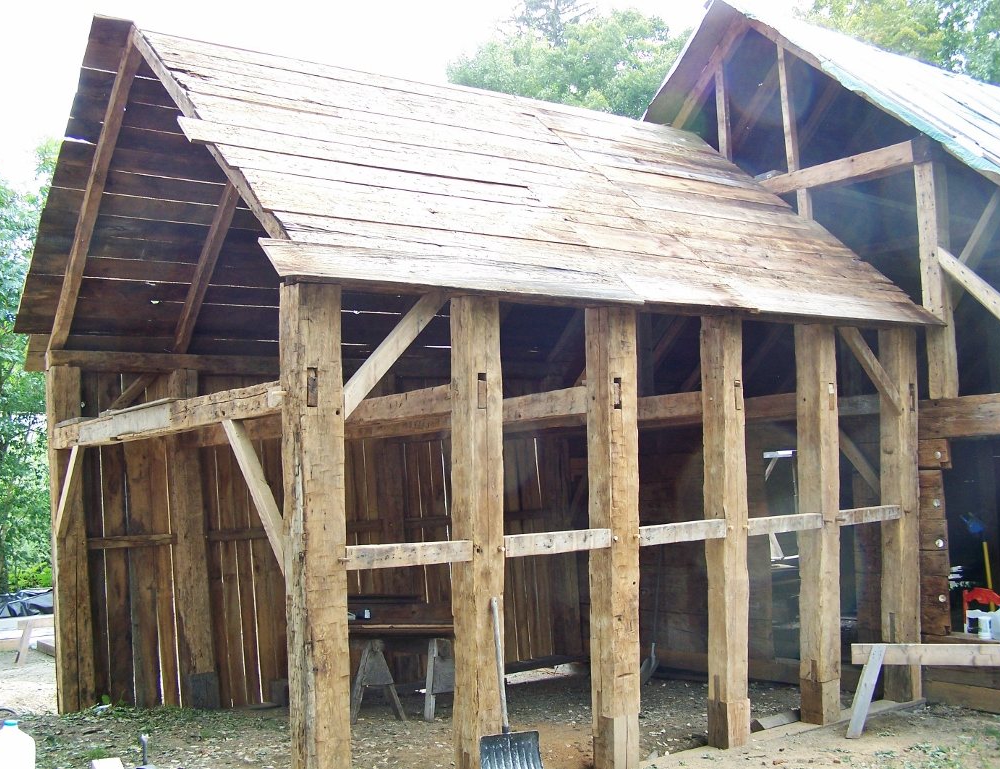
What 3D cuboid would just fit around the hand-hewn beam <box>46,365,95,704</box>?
[{"bbox_3d":[-3.314,1.180,8.690,0.245,2.640,0.225,-1,-3,-36],"label":"hand-hewn beam"}]

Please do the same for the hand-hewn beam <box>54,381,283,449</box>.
[{"bbox_3d":[-2.327,0.257,7.592,0.178,0.168,4.382,2,-6,-36],"label":"hand-hewn beam"}]

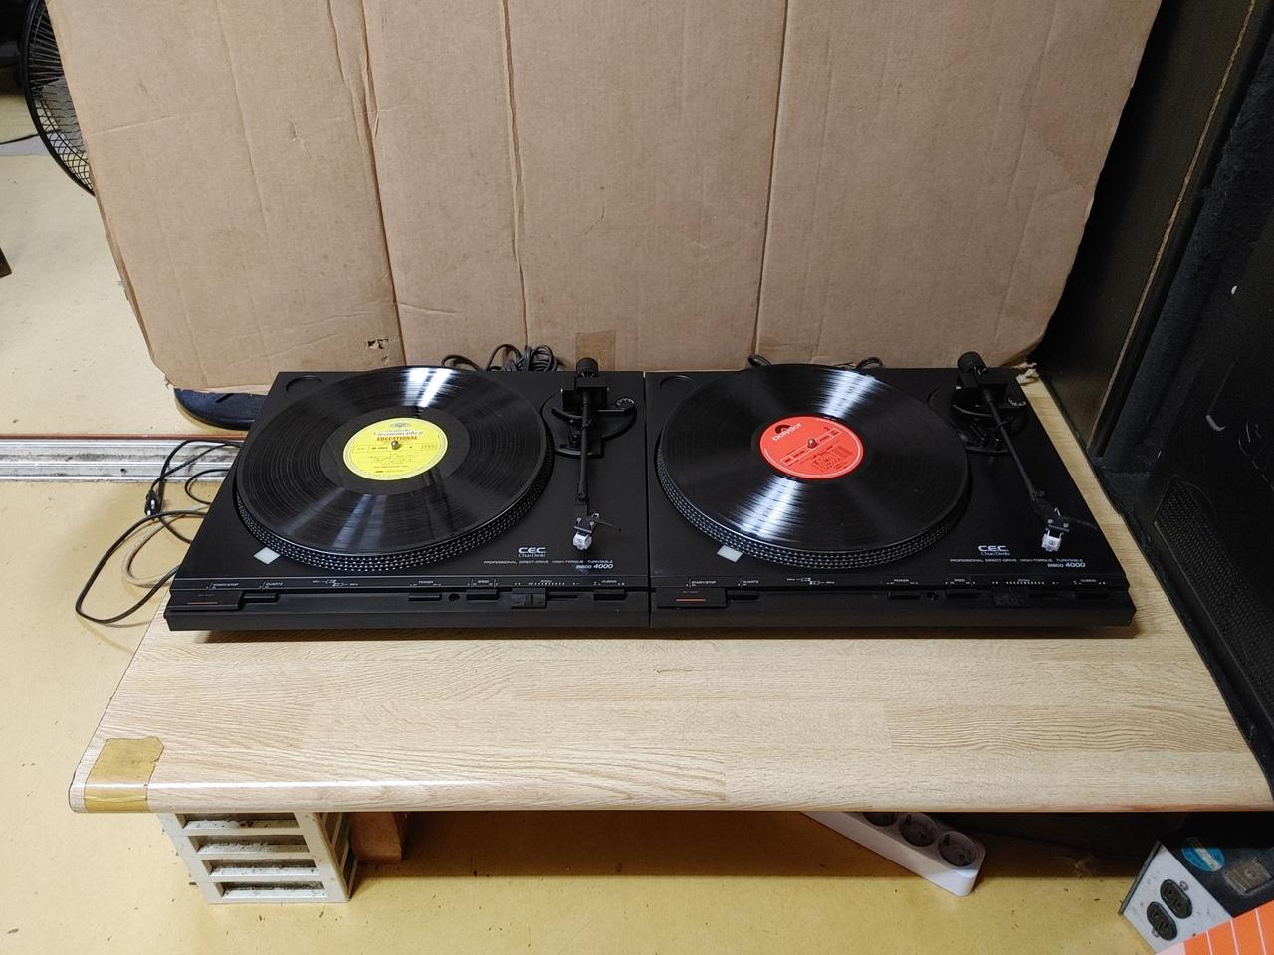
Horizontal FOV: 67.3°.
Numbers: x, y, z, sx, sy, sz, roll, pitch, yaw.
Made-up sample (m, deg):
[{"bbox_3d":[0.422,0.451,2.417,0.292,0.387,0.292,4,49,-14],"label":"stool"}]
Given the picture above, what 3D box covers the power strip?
[{"bbox_3d":[0.257,0.383,1.105,0.280,0.041,0.055,23,46,24],"label":"power strip"}]

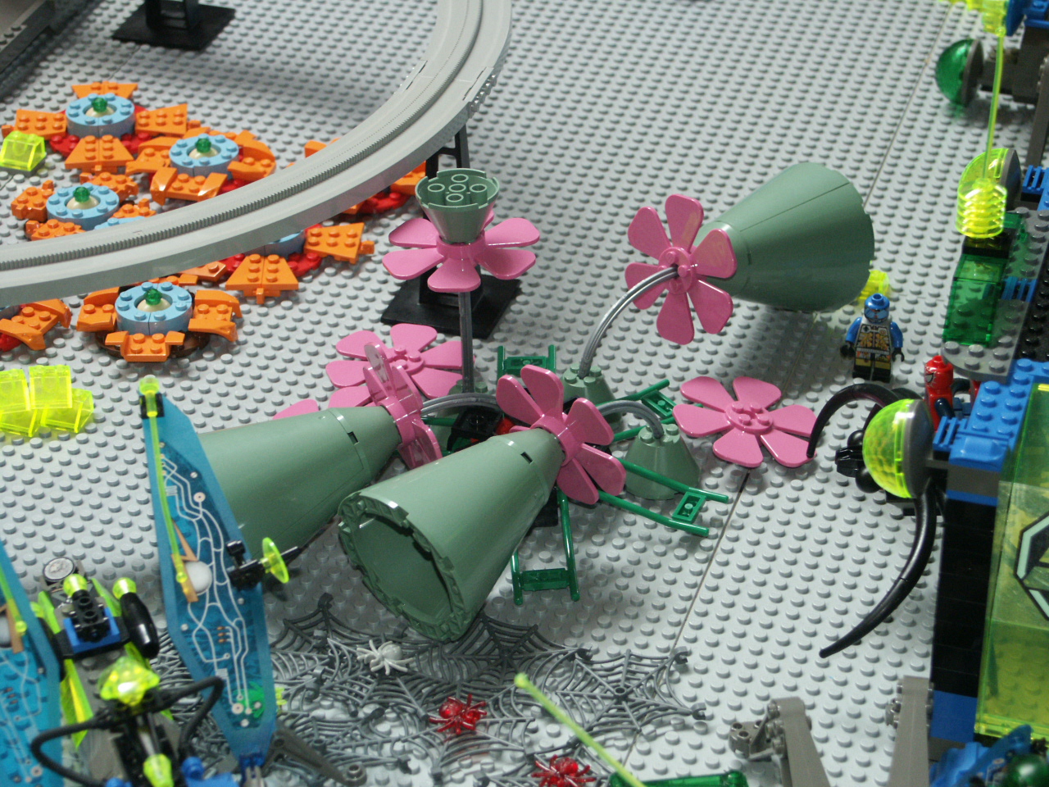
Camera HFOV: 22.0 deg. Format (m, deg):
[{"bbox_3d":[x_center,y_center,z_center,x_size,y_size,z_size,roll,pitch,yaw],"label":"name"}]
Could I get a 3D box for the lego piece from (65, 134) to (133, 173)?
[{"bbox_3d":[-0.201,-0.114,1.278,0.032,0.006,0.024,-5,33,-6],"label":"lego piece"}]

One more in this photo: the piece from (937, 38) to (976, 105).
[{"bbox_3d":[0.208,-0.157,1.311,0.015,0.031,0.031,9,34,15],"label":"piece"}]

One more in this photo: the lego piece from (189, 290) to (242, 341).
[{"bbox_3d":[-0.131,-0.032,1.146,0.020,0.010,0.032,-1,33,0],"label":"lego piece"}]

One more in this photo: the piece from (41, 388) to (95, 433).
[{"bbox_3d":[-0.186,0.006,1.092,0.016,0.011,0.016,9,34,15],"label":"piece"}]

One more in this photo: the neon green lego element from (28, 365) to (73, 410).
[{"bbox_3d":[-0.191,-0.003,1.087,0.016,0.011,0.016,-4,33,-5],"label":"neon green lego element"}]

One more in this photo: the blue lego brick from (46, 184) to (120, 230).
[{"bbox_3d":[-0.200,-0.083,1.225,0.032,0.011,0.032,9,34,15],"label":"blue lego brick"}]

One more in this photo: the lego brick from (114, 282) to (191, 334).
[{"bbox_3d":[-0.157,-0.035,1.142,0.032,0.011,0.032,-1,33,0],"label":"lego brick"}]

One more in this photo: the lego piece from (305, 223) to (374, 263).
[{"bbox_3d":[-0.081,-0.066,1.189,0.030,0.007,0.032,0,33,1],"label":"lego piece"}]

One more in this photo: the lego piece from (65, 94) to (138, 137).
[{"bbox_3d":[-0.203,-0.132,1.297,0.032,0.011,0.032,0,33,0],"label":"lego piece"}]

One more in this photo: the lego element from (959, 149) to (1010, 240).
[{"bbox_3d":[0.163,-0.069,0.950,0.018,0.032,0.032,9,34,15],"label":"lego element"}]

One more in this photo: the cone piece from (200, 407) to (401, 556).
[{"bbox_3d":[-0.081,0.029,0.981,0.077,0.064,0.064,-27,40,-20],"label":"cone piece"}]

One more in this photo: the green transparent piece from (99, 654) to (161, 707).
[{"bbox_3d":[-0.128,0.093,0.872,0.021,0.014,0.017,-12,34,-17],"label":"green transparent piece"}]

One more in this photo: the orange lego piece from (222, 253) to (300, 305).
[{"bbox_3d":[-0.114,-0.051,1.181,0.032,0.008,0.026,-1,33,0],"label":"orange lego piece"}]

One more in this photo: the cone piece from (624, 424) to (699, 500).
[{"bbox_3d":[0.052,0.023,1.043,0.032,0.021,0.032,-1,33,0],"label":"cone piece"}]

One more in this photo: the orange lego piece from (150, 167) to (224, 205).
[{"bbox_3d":[-0.154,-0.096,1.237,0.032,0.010,0.017,5,33,9],"label":"orange lego piece"}]

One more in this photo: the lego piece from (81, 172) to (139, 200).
[{"bbox_3d":[-0.192,-0.094,1.246,0.026,0.008,0.017,12,35,20],"label":"lego piece"}]

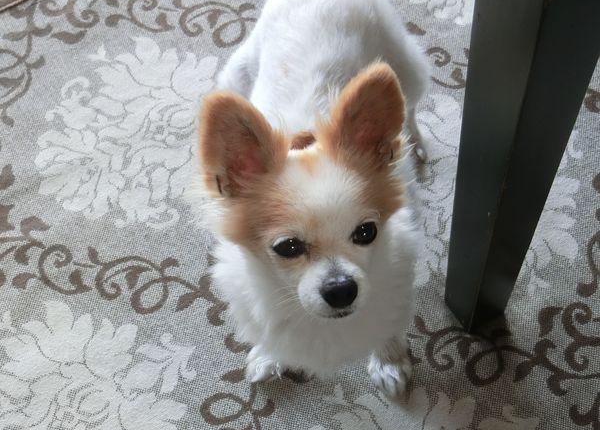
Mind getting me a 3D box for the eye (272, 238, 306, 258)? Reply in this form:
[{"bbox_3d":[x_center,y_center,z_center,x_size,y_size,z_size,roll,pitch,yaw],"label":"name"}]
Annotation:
[{"bbox_3d":[-0.007,0.023,0.934,0.021,0.013,0.011,-8,27,5],"label":"eye"}]

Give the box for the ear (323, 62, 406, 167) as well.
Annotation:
[{"bbox_3d":[0.044,-0.069,0.965,0.052,0.032,0.070,4,102,-16],"label":"ear"}]

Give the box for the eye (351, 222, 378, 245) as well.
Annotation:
[{"bbox_3d":[0.043,0.013,0.938,0.018,0.015,0.011,-17,28,-11],"label":"eye"}]

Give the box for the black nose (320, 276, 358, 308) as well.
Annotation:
[{"bbox_3d":[0.026,0.050,0.907,0.023,0.016,0.014,-13,27,-4],"label":"black nose"}]

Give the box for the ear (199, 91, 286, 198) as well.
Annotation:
[{"bbox_3d":[-0.040,-0.049,0.957,0.054,0.032,0.068,-16,102,7],"label":"ear"}]

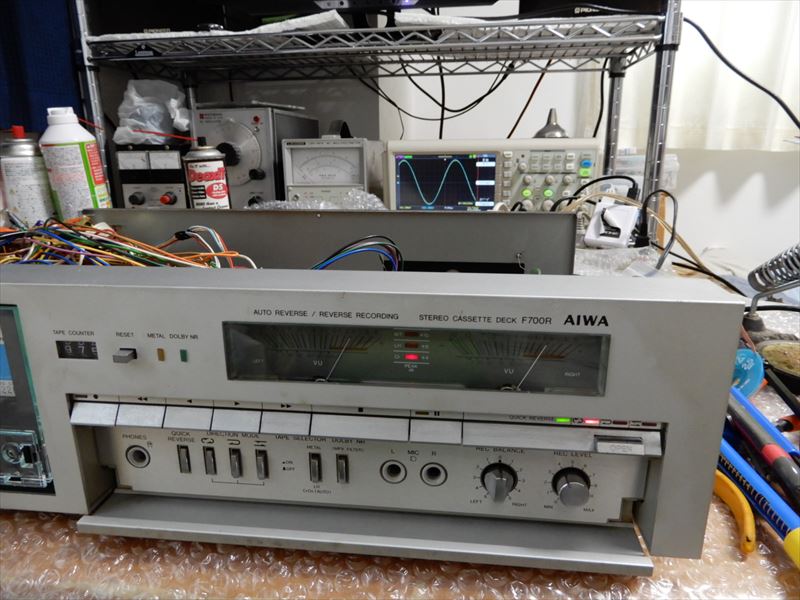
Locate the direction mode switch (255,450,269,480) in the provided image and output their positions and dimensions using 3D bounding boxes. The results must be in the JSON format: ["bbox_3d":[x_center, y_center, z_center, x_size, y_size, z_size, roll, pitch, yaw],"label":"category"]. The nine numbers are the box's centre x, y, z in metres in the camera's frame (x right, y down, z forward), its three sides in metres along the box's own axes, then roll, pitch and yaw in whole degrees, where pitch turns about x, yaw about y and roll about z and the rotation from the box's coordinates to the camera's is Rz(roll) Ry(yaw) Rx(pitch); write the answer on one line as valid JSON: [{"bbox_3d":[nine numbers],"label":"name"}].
[{"bbox_3d":[-0.062,0.075,0.250,0.005,0.014,0.005,2,16,6],"label":"direction mode switch"}]

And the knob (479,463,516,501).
[{"bbox_3d":[0.042,0.078,0.235,0.014,0.015,0.008,2,16,6],"label":"knob"}]

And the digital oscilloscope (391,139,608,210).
[{"bbox_3d":[0.143,-0.185,0.920,0.323,0.157,0.140,0,16,0],"label":"digital oscilloscope"}]

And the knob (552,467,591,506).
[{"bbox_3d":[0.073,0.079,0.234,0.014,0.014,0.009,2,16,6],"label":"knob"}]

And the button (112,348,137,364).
[{"bbox_3d":[-0.109,0.023,0.220,0.006,0.003,0.006,2,16,6],"label":"button"}]

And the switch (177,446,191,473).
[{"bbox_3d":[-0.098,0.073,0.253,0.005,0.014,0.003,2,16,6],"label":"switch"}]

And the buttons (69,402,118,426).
[{"bbox_3d":[-0.123,0.046,0.225,0.019,0.009,0.006,2,1,6],"label":"buttons"}]

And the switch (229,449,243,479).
[{"bbox_3d":[-0.074,0.074,0.251,0.005,0.014,0.005,2,16,6],"label":"switch"}]

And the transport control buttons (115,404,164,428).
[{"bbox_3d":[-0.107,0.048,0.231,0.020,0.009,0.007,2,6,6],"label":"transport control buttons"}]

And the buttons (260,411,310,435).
[{"bbox_3d":[-0.044,0.048,0.217,0.020,0.009,0.006,2,1,6],"label":"buttons"}]

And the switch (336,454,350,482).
[{"bbox_3d":[-0.025,0.075,0.247,0.005,0.014,0.005,2,16,6],"label":"switch"}]

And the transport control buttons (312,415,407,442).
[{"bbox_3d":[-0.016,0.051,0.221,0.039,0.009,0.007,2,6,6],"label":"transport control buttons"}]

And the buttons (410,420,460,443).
[{"bbox_3d":[0.014,0.050,0.211,0.020,0.009,0.006,2,1,6],"label":"buttons"}]

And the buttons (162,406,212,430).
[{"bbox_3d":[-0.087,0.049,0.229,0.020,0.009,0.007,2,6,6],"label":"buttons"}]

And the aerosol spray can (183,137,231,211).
[{"bbox_3d":[-0.257,-0.134,0.748,0.053,0.165,0.053,-7,16,-18],"label":"aerosol spray can"}]

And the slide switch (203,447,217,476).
[{"bbox_3d":[-0.086,0.073,0.252,0.005,0.014,0.003,2,16,6],"label":"slide switch"}]

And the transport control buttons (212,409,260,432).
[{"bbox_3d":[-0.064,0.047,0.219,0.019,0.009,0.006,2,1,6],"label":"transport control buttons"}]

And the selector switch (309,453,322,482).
[{"bbox_3d":[-0.038,0.075,0.246,0.005,0.014,0.004,2,16,6],"label":"selector switch"}]

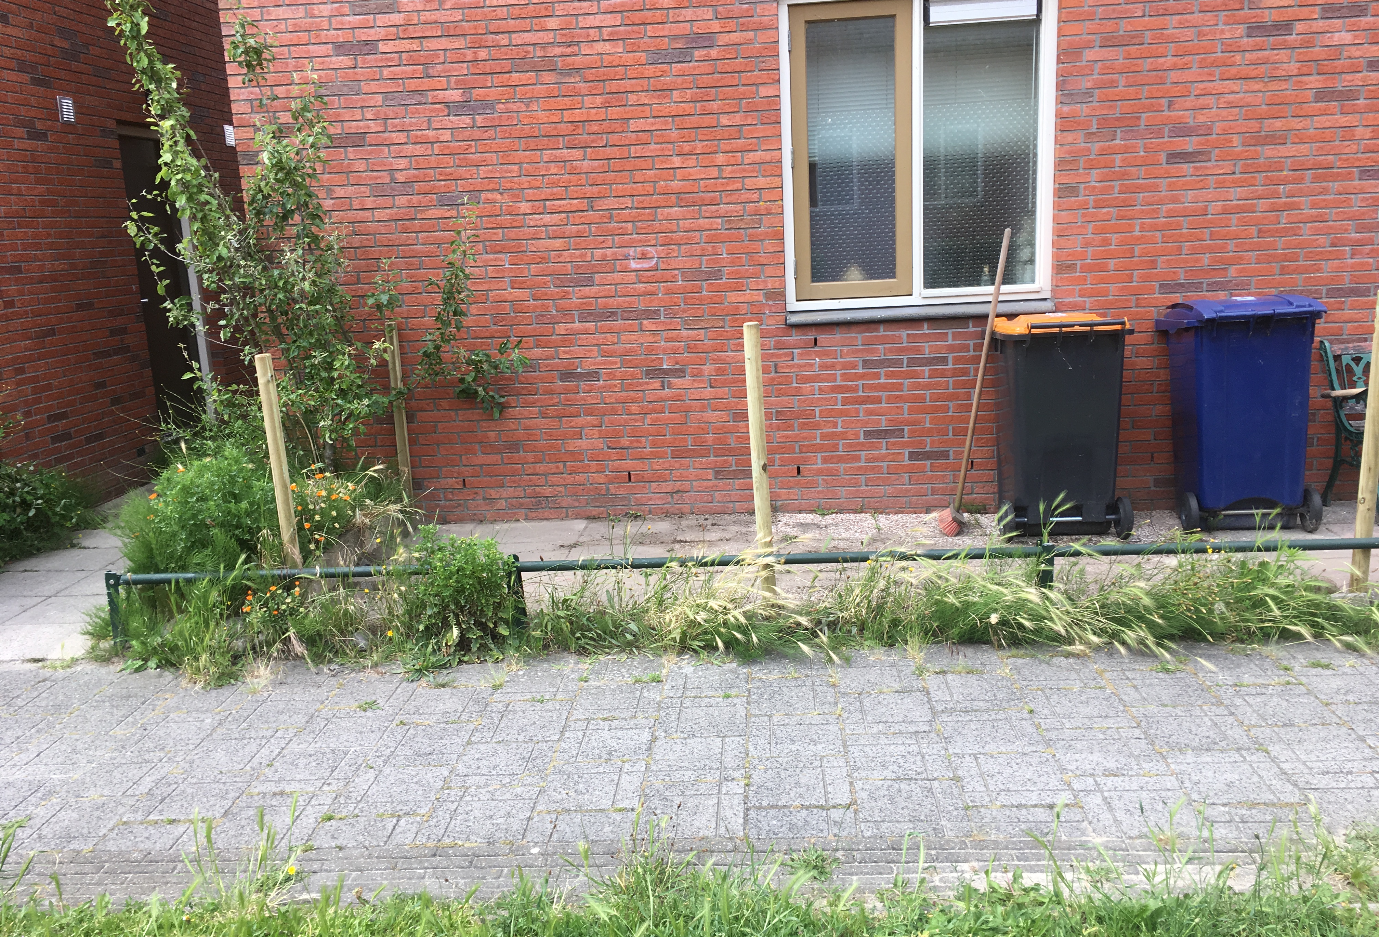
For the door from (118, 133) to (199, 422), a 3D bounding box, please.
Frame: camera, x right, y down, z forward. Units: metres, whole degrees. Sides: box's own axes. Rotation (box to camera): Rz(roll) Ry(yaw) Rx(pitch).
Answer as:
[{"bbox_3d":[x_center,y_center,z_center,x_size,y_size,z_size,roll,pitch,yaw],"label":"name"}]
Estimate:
[{"bbox_3d":[-3.632,-1.228,7.944,0.080,2.070,0.824,-2,14,4],"label":"door"}]

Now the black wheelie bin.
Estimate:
[{"bbox_3d":[1.742,-0.219,5.493,0.543,1.045,0.623,-2,14,4],"label":"black wheelie bin"}]

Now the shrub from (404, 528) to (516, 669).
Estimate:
[{"bbox_3d":[-0.887,0.451,4.469,0.432,0.492,0.392,-2,14,4],"label":"shrub"}]

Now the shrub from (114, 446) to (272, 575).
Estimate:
[{"bbox_3d":[-2.256,0.193,5.276,0.714,0.603,0.573,-2,14,4],"label":"shrub"}]

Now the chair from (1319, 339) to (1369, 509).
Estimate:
[{"bbox_3d":[3.397,-0.178,5.380,0.643,0.824,0.563,-4,14,-3],"label":"chair"}]

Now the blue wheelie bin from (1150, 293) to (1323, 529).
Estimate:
[{"bbox_3d":[2.555,-0.265,5.426,0.573,1.075,0.673,-2,14,4],"label":"blue wheelie bin"}]

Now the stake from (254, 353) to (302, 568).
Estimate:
[{"bbox_3d":[-1.679,0.002,4.754,0.065,0.945,0.065,-2,14,4],"label":"stake"}]

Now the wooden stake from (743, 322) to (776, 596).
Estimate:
[{"bbox_3d":[0.278,0.000,4.620,0.064,1.156,0.064,-2,14,4],"label":"wooden stake"}]

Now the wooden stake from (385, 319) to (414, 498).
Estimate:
[{"bbox_3d":[-1.480,-0.272,5.897,0.055,0.945,0.055,-2,14,4],"label":"wooden stake"}]

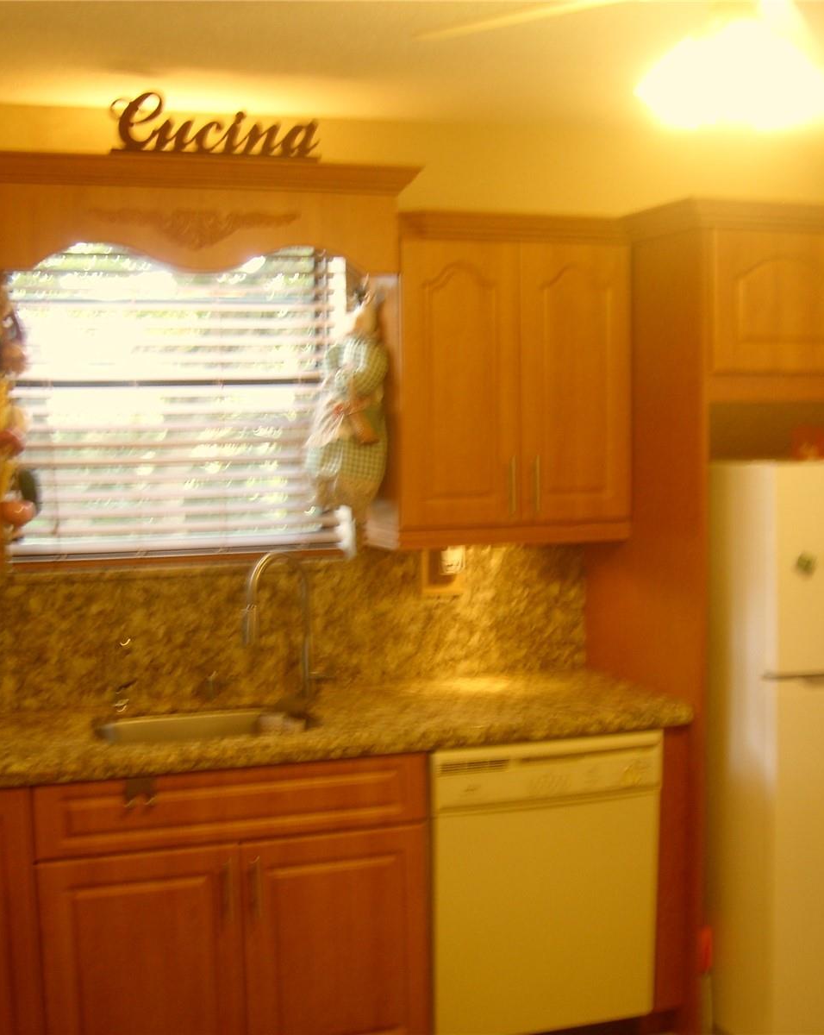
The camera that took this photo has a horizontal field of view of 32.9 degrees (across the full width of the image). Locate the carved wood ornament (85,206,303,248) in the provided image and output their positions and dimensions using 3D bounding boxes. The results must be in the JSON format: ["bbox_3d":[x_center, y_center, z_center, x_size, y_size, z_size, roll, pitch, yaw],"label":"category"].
[{"bbox_3d":[-0.522,-0.706,3.400,0.514,0.095,0.021,-2,6,-18],"label":"carved wood ornament"}]

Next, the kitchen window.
[{"bbox_3d":[-0.613,-0.331,3.741,0.935,0.909,0.090,-2,6,-18],"label":"kitchen window"}]

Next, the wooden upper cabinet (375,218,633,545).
[{"bbox_3d":[0.240,-0.369,3.826,0.665,0.862,0.344,-2,6,-18],"label":"wooden upper cabinet"}]

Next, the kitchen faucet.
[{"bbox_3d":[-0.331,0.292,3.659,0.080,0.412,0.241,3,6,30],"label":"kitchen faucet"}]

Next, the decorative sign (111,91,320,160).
[{"bbox_3d":[-0.473,-0.939,3.386,0.516,0.159,0.040,-2,6,-18],"label":"decorative sign"}]

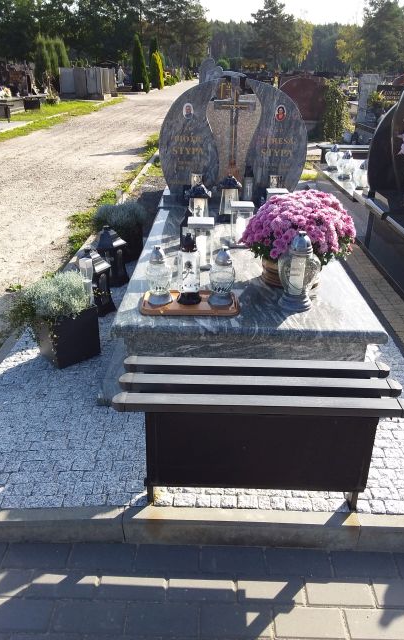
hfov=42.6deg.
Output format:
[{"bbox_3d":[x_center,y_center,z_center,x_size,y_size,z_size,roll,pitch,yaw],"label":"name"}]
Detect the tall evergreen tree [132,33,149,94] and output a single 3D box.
[{"bbox_3d":[-4.961,-20.520,41.281,1.300,4.300,1.300,1,25,1],"label":"tall evergreen tree"}]

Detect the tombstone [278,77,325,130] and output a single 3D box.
[{"bbox_3d":[2.105,-4.393,10.556,1.111,1.071,0.222,1,25,1],"label":"tombstone"}]

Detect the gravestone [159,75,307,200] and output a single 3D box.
[{"bbox_3d":[0.252,-1.504,4.279,1.192,0.929,0.202,1,25,1],"label":"gravestone"}]

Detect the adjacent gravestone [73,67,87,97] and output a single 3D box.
[{"bbox_3d":[-5.950,-11.631,25.491,0.667,1.434,0.253,1,25,1],"label":"adjacent gravestone"}]

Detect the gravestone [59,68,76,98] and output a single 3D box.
[{"bbox_3d":[-7.270,-12.665,27.856,0.870,1.500,0.200,2,25,0],"label":"gravestone"}]

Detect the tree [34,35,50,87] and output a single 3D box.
[{"bbox_3d":[-9.300,-14.780,30.207,0.920,3.300,0.920,2,25,0],"label":"tree"}]

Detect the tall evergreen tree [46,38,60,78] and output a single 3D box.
[{"bbox_3d":[-8.545,-14.697,30.137,0.859,2.959,0.859,1,25,1],"label":"tall evergreen tree"}]

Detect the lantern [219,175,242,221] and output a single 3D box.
[{"bbox_3d":[0.208,-0.873,3.686,0.167,0.309,0.167,1,25,1],"label":"lantern"}]

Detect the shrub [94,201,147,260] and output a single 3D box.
[{"bbox_3d":[-0.605,-0.670,3.891,0.370,0.426,0.370,-21,33,-40],"label":"shrub"}]

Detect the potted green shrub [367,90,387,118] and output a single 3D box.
[{"bbox_3d":[3.408,-4.205,10.117,0.370,0.500,0.370,1,25,1],"label":"potted green shrub"}]

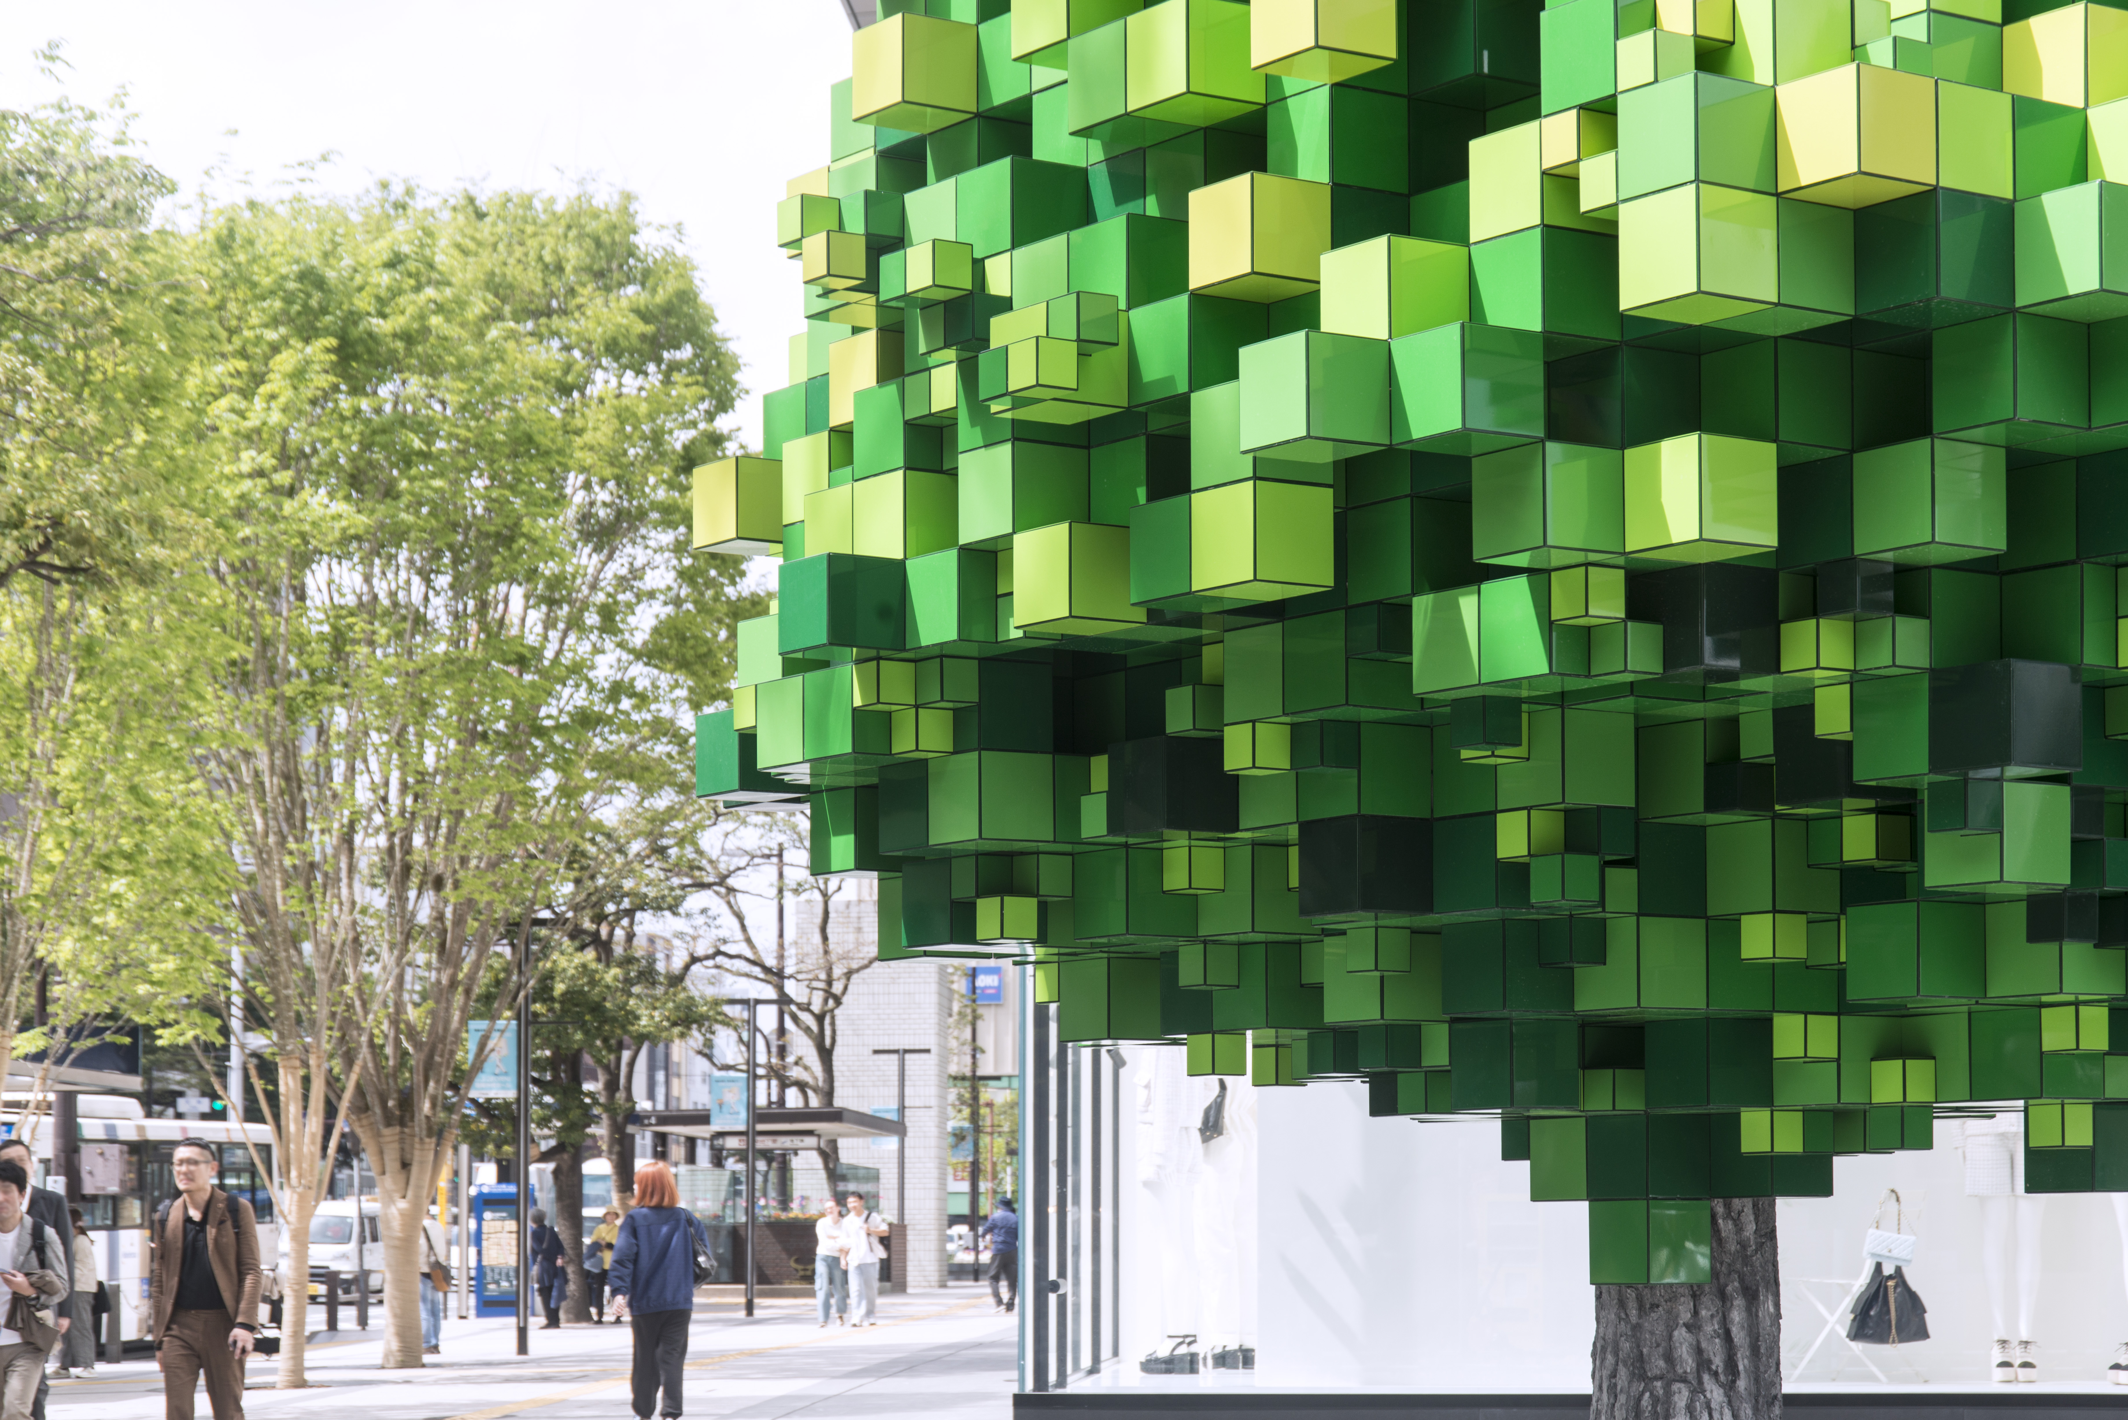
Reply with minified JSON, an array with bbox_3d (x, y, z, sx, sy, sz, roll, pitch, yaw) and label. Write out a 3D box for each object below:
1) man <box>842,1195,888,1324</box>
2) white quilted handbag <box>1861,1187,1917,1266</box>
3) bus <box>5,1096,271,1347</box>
[{"bbox_3d":[-2.535,7.021,52.800,0.560,1.710,0.420,-1,-7,11],"label":"man"},{"bbox_3d":[3.540,2.221,17.750,0.225,0.345,0.090,0,-6,-3],"label":"white quilted handbag"},{"bbox_3d":[-12.200,6.390,50.500,2.480,3.060,10.300,0,-6,4],"label":"bus"}]

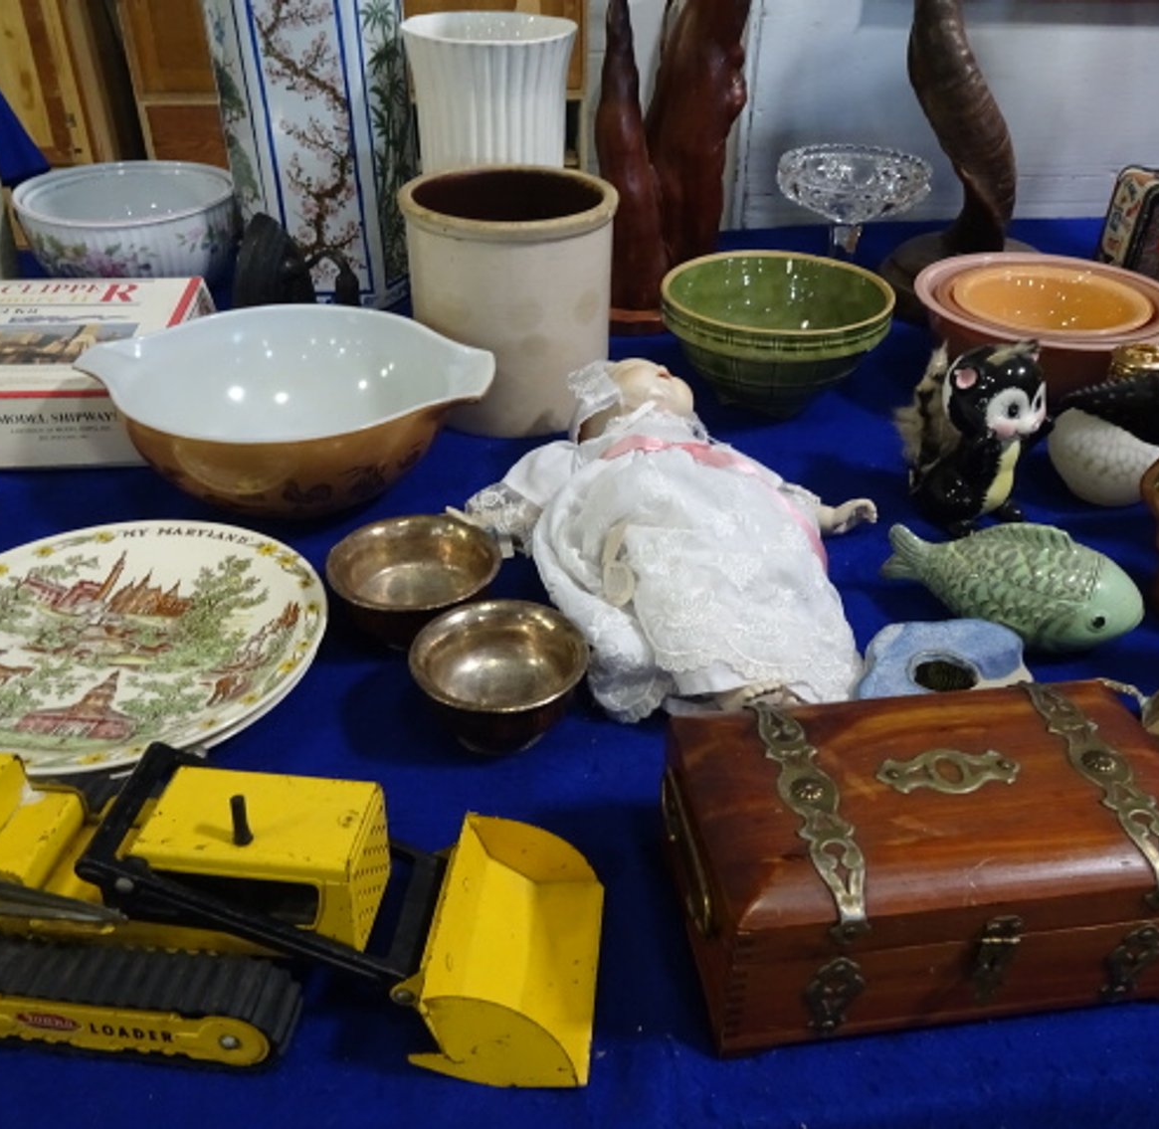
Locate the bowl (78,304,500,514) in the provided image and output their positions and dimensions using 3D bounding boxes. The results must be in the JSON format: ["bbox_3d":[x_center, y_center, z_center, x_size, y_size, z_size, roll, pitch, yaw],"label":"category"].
[{"bbox_3d":[-0.225,-0.108,0.829,0.321,0.106,0.249,2,35,2],"label":"bowl"}]

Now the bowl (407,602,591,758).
[{"bbox_3d":[-0.045,0.074,0.610,0.102,0.059,0.102,0,34,0],"label":"bowl"}]

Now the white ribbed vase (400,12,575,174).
[{"bbox_3d":[-0.096,-0.455,1.178,0.186,0.273,0.186,1,35,0],"label":"white ribbed vase"}]

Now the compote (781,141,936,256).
[{"bbox_3d":[0.293,-0.363,1.157,0.166,0.157,0.166,1,35,0],"label":"compote"}]

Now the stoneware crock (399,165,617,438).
[{"bbox_3d":[-0.062,-0.244,0.961,0.190,0.190,0.190,0,34,0],"label":"stoneware crock"}]

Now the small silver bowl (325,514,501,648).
[{"bbox_3d":[-0.108,0.019,0.696,0.111,0.054,0.111,1,35,0],"label":"small silver bowl"}]

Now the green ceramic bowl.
[{"bbox_3d":[0.181,-0.207,0.984,0.210,0.108,0.210,1,34,0],"label":"green ceramic bowl"}]

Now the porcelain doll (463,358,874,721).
[{"bbox_3d":[0.067,-0.044,0.750,0.305,0.103,0.385,-3,34,-6],"label":"porcelain doll"}]

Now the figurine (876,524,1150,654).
[{"bbox_3d":[0.286,0.009,0.690,0.168,0.087,0.060,7,36,9],"label":"figurine"}]

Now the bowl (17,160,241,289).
[{"bbox_3d":[-0.502,-0.362,1.176,0.239,0.115,0.239,1,35,0],"label":"bowl"}]

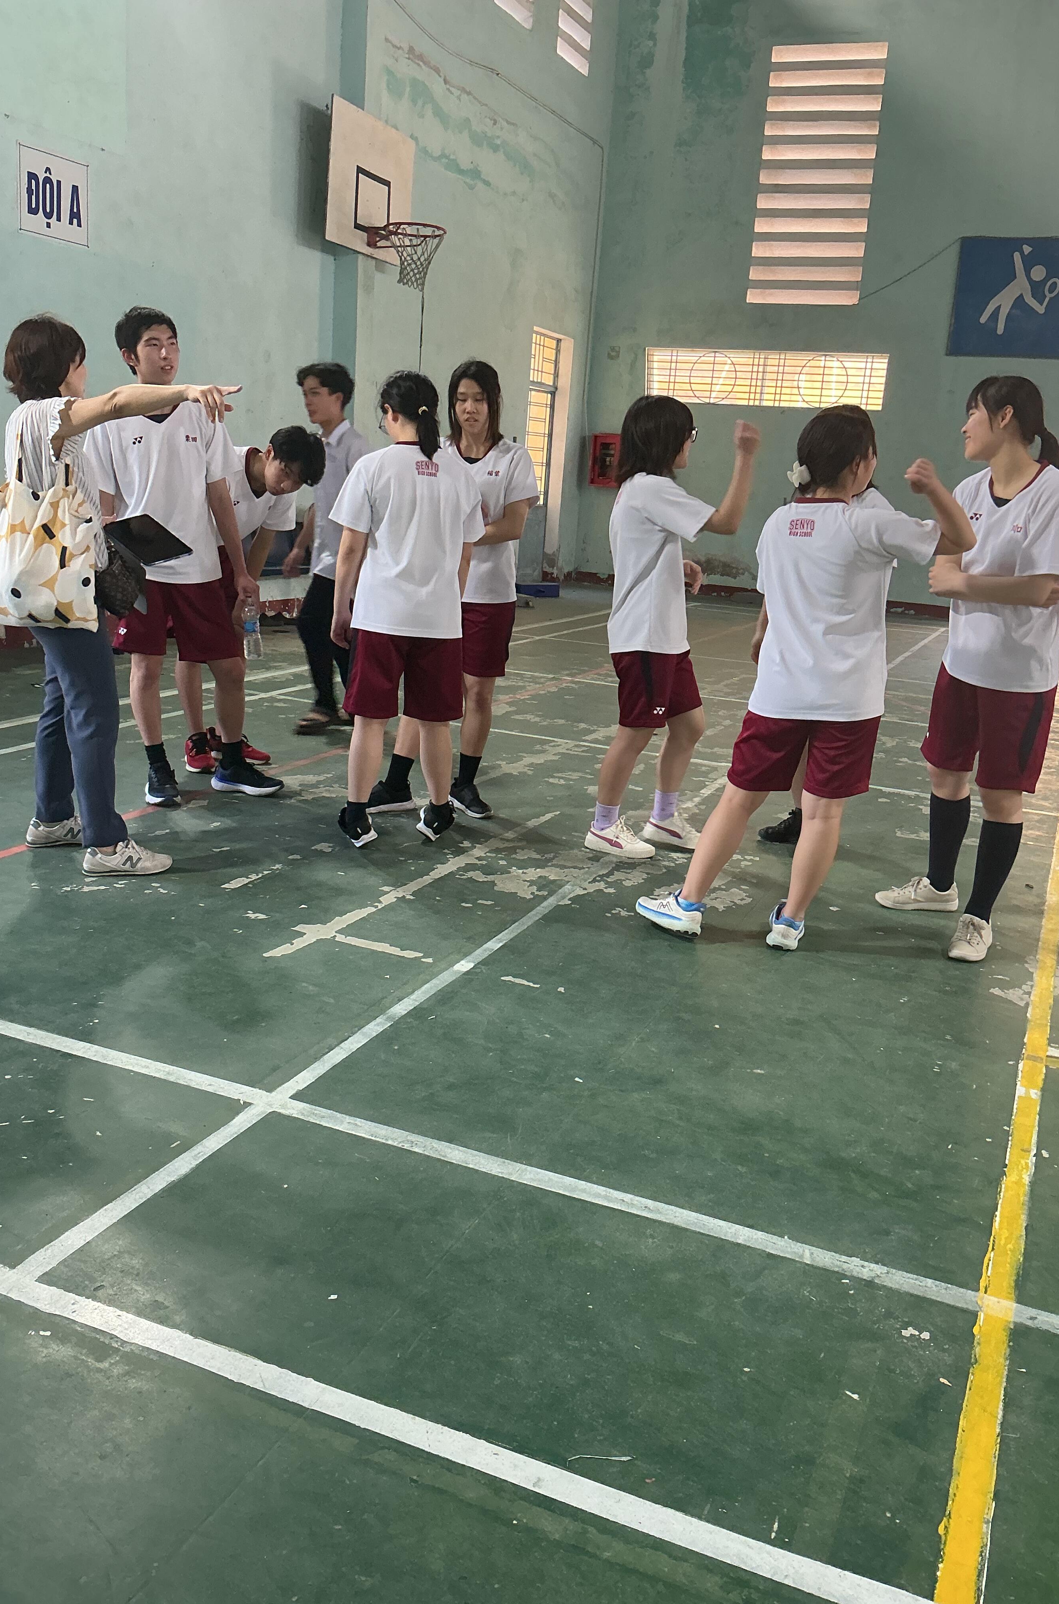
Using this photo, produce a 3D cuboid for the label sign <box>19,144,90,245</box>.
[{"bbox_3d":[-2.835,-3.610,8.009,0.020,0.485,0.595,10,15,21],"label":"label sign"}]

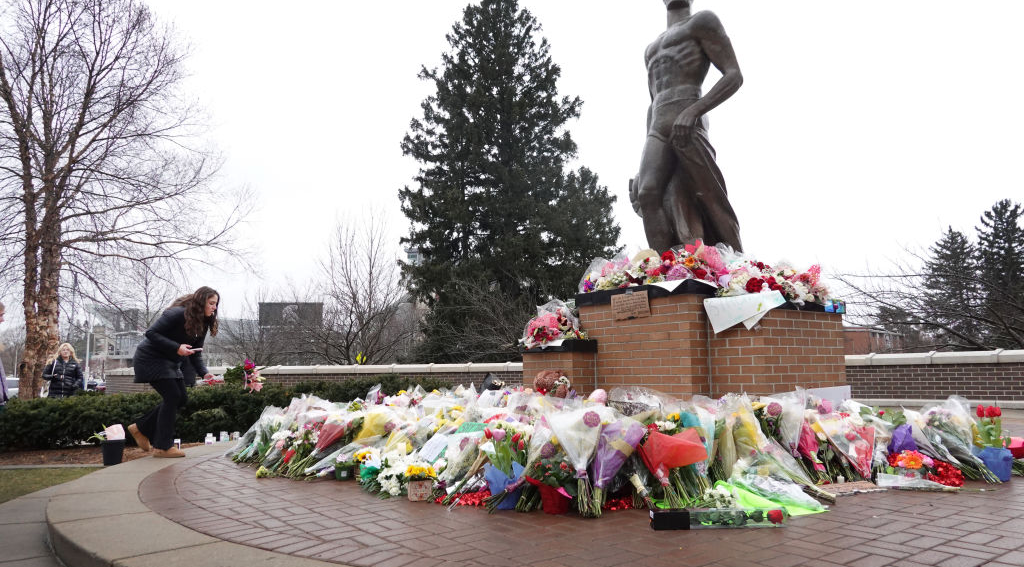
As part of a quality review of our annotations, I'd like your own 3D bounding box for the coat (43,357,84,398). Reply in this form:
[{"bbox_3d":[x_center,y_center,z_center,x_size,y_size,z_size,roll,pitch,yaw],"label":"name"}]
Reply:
[{"bbox_3d":[-6.217,1.347,10.215,0.560,0.660,0.340,4,-8,-32],"label":"coat"}]

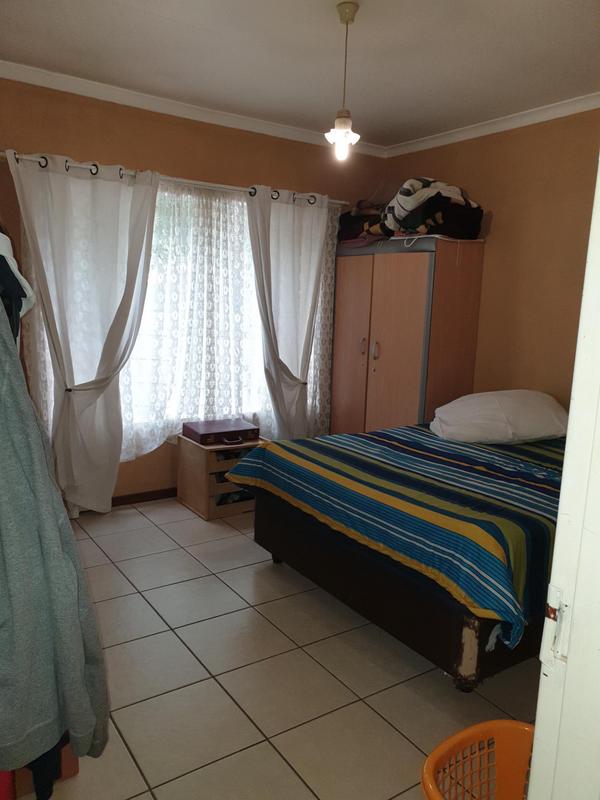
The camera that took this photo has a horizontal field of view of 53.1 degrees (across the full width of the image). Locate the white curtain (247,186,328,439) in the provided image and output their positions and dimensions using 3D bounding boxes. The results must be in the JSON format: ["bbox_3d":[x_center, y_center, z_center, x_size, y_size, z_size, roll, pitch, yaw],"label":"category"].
[{"bbox_3d":[-0.107,-0.420,4.609,0.691,2.212,0.138,-4,11,-34],"label":"white curtain"}]

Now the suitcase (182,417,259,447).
[{"bbox_3d":[-0.543,0.214,4.145,0.423,0.111,0.328,-4,11,-34],"label":"suitcase"}]

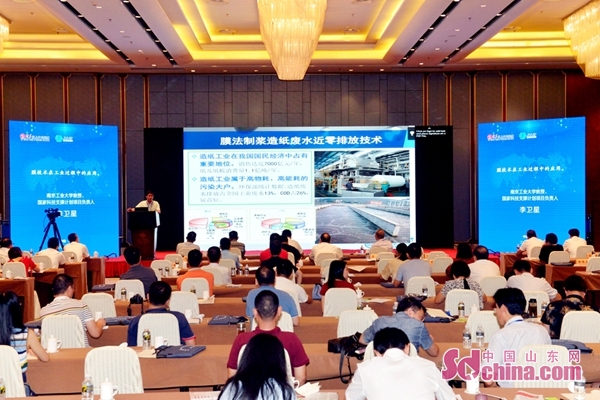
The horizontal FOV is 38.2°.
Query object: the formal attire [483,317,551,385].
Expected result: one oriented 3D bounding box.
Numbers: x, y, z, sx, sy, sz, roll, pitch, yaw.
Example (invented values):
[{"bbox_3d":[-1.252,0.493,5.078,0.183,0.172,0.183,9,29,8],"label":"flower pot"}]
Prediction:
[{"bbox_3d":[1.511,1.112,6.020,0.470,0.640,0.440,0,0,-17],"label":"formal attire"}]

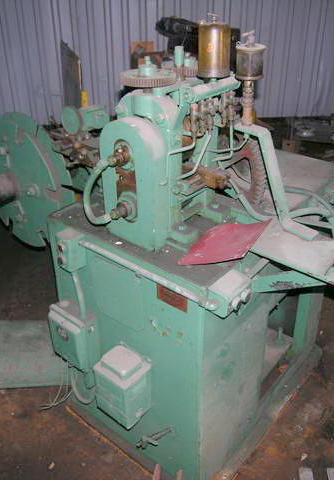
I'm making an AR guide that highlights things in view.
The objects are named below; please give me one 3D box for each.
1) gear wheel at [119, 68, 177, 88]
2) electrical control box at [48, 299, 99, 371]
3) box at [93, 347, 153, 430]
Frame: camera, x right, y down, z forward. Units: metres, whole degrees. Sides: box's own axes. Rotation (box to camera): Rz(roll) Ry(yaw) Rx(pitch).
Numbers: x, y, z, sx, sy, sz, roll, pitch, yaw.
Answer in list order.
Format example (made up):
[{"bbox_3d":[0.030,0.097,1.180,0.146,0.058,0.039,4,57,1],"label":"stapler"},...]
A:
[{"bbox_3d":[-0.052,-0.444,1.220,0.157,0.023,0.157,0,29,0],"label":"gear wheel"},{"bbox_3d":[-0.319,0.332,1.548,0.158,0.190,0.086,22,36,35],"label":"electrical control box"},{"bbox_3d":[-0.139,0.468,1.428,0.140,0.206,0.113,22,36,35],"label":"box"}]

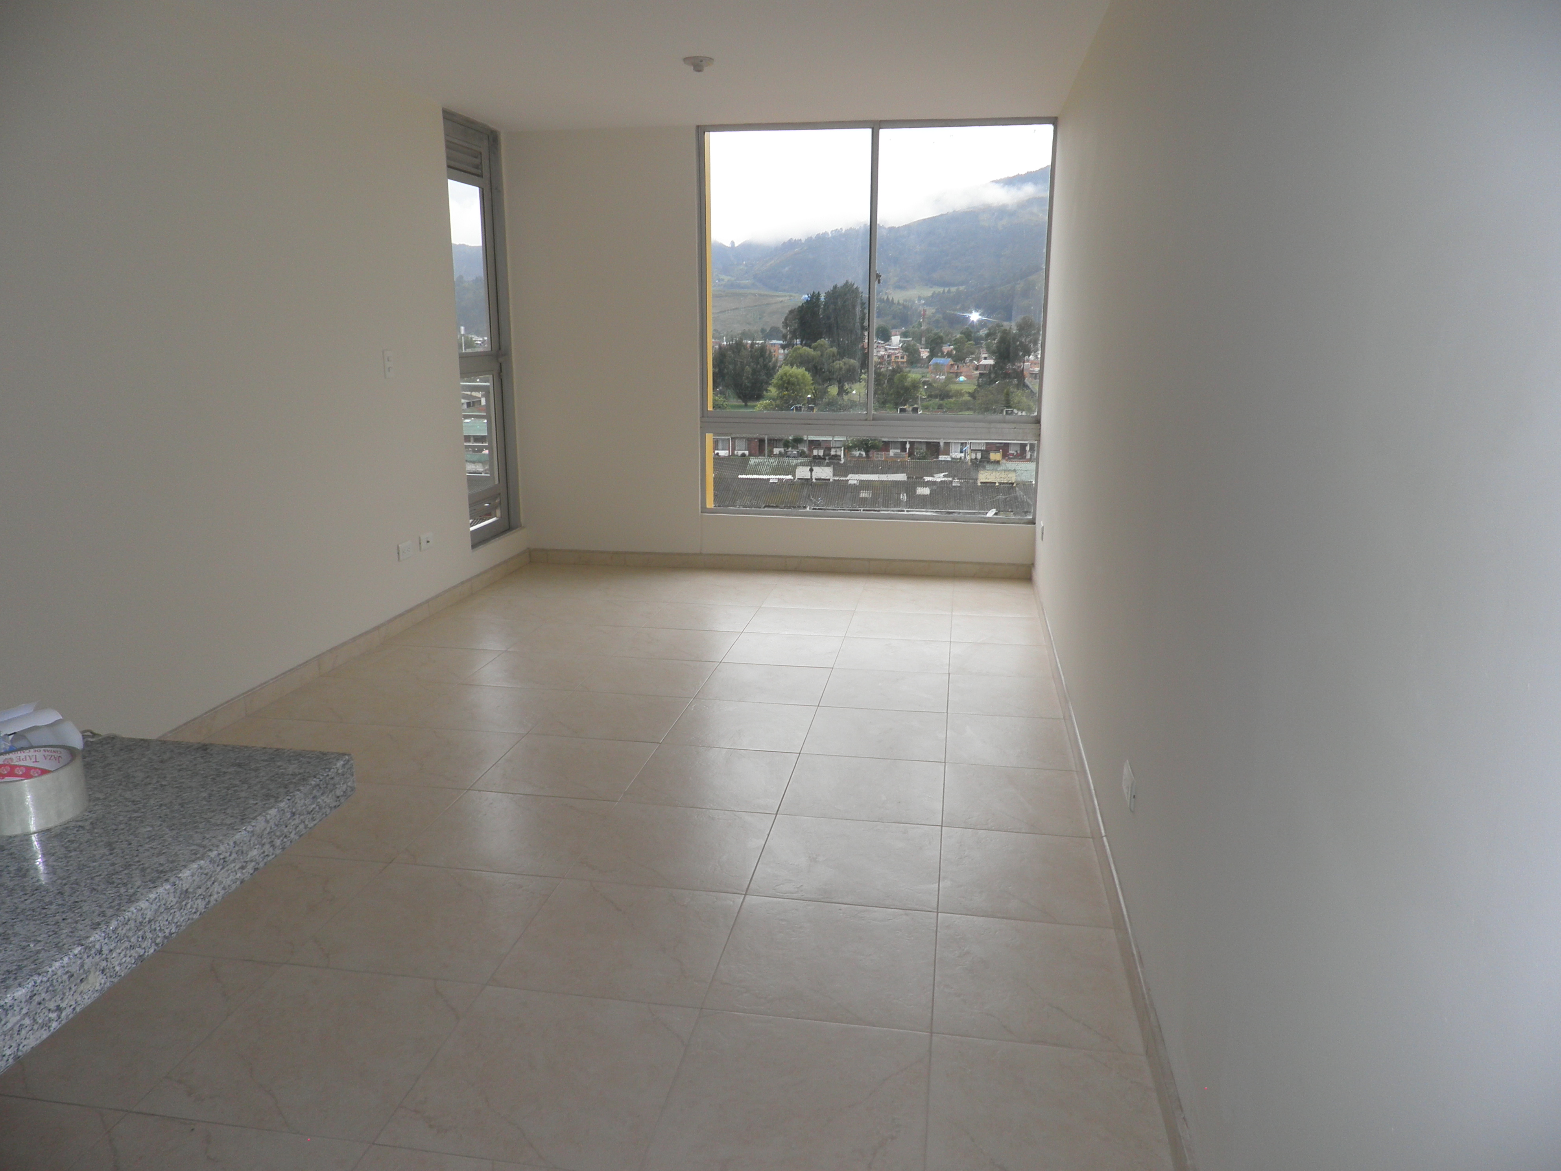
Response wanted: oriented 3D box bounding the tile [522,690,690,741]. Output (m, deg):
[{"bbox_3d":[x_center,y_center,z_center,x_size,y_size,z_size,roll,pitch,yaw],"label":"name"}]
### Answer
[{"bbox_3d":[-0.578,0.462,3.789,0.456,0.010,0.447,2,14,9],"label":"tile"}]

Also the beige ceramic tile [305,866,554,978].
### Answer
[{"bbox_3d":[-0.800,0.774,2.496,0.456,0.010,0.447,2,14,9],"label":"beige ceramic tile"}]

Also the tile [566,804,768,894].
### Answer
[{"bbox_3d":[-0.273,0.688,2.854,0.456,0.010,0.447,2,14,9],"label":"tile"}]

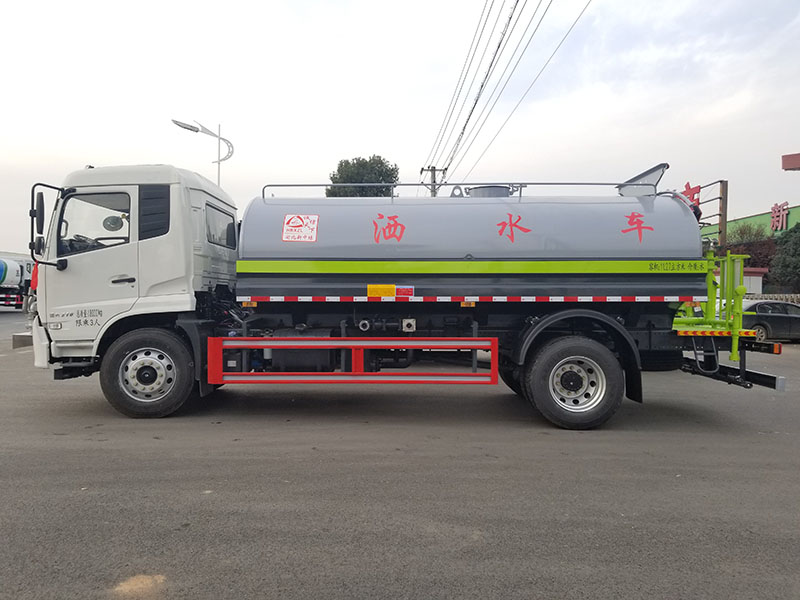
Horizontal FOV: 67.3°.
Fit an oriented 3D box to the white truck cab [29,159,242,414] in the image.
[{"bbox_3d":[-3.250,-0.300,7.780,1.980,2.500,2.420,0,0,1],"label":"white truck cab"}]

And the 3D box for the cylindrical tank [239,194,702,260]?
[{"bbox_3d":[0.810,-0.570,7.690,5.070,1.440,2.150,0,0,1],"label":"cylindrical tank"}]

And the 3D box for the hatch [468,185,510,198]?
[{"bbox_3d":[1.150,-1.355,7.680,0.540,0.170,0.540,0,0,1],"label":"hatch"}]

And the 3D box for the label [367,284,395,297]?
[{"bbox_3d":[-0.195,-0.097,6.475,0.305,0.133,0.010,0,0,1],"label":"label"}]

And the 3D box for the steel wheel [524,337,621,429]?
[{"bbox_3d":[1.906,0.900,6.560,1.010,1.010,0.300,0,0,1],"label":"steel wheel"}]

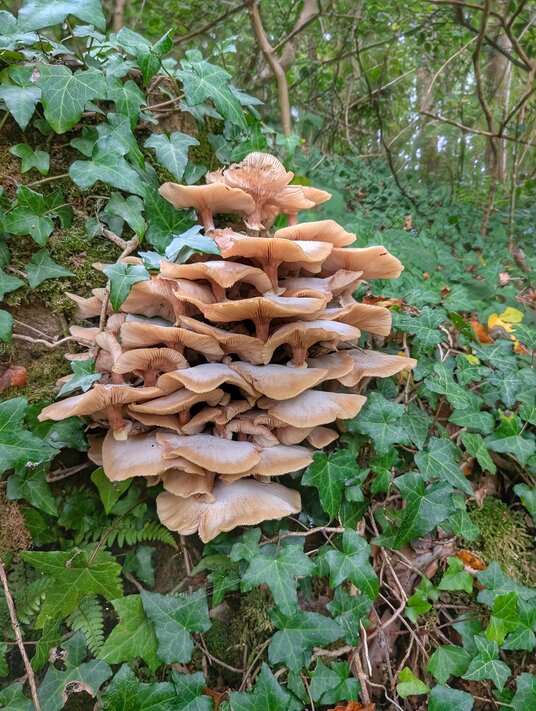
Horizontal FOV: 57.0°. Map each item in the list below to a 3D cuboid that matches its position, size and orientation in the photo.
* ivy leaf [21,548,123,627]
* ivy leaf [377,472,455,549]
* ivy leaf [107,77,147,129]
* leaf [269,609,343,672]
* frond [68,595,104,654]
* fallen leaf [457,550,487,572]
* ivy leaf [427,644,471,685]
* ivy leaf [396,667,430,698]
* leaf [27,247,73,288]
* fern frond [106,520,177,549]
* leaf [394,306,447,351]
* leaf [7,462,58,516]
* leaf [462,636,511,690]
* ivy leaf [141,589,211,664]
[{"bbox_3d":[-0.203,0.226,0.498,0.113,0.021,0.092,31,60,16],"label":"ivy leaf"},{"bbox_3d":[0.197,0.207,0.660,0.095,0.091,0.022,1,-21,7],"label":"ivy leaf"},{"bbox_3d":[-0.169,-0.307,0.599,0.038,0.067,0.015,-13,-4,-13],"label":"ivy leaf"},{"bbox_3d":[0.044,0.335,0.580,0.084,0.064,0.022,0,-27,0],"label":"leaf"},{"bbox_3d":[-0.198,0.298,0.541,0.040,0.063,0.015,-20,-28,-11],"label":"frond"},{"bbox_3d":[0.264,0.268,0.642,0.039,0.010,0.028,30,49,30],"label":"fallen leaf"},{"bbox_3d":[0.223,0.382,0.610,0.047,0.038,0.015,1,-30,7],"label":"ivy leaf"},{"bbox_3d":[0.177,0.397,0.600,0.037,0.029,0.015,1,-30,7],"label":"ivy leaf"},{"bbox_3d":[-0.260,-0.100,0.587,0.057,0.053,0.013,16,-19,-4],"label":"leaf"},{"bbox_3d":[-0.163,0.227,0.630,0.085,0.031,0.030,-1,-30,-4],"label":"fern frond"},{"bbox_3d":[0.215,-0.041,0.696,0.072,0.016,0.082,15,55,26],"label":"leaf"},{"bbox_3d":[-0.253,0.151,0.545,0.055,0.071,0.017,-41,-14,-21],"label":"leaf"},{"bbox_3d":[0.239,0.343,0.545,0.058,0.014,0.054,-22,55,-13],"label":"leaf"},{"bbox_3d":[-0.107,0.313,0.570,0.073,0.076,0.022,0,-24,0],"label":"ivy leaf"}]

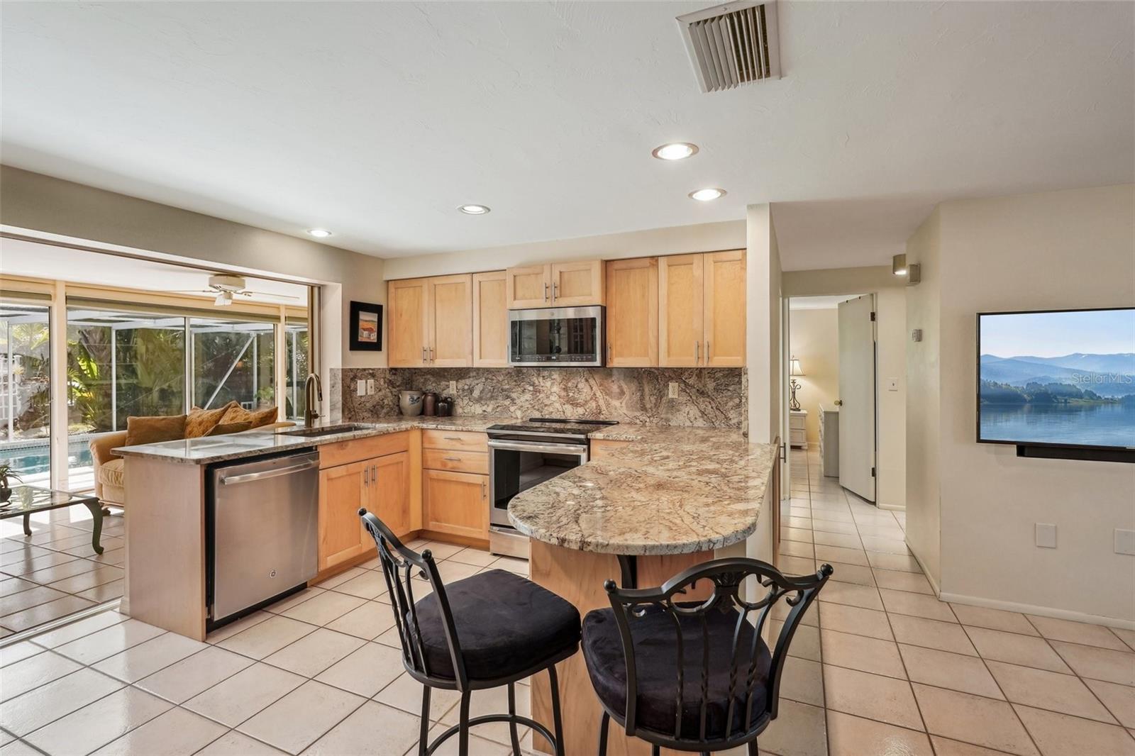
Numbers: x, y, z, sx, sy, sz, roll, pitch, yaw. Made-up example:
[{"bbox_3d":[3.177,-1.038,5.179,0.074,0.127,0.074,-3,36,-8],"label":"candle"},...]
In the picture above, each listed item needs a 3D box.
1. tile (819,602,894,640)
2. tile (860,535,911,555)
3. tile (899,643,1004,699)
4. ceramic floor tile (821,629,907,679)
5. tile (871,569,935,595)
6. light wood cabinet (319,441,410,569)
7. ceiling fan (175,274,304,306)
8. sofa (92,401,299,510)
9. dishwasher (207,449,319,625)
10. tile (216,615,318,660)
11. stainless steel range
[{"bbox_3d":[1.550,1.315,2.734,0.331,0.012,0.331,0,1,24],"label":"tile"},{"bbox_3d":[2.433,1.282,3.851,0.305,0.010,0.331,0,1,25],"label":"tile"},{"bbox_3d":[1.692,1.303,2.245,0.330,0.010,0.330,0,1,24],"label":"tile"},{"bbox_3d":[1.399,1.313,2.404,0.331,0.010,0.331,0,1,25],"label":"ceramic floor tile"},{"bbox_3d":[2.160,1.303,3.221,0.331,0.012,0.331,0,1,24],"label":"tile"},{"bbox_3d":[-1.651,0.819,3.627,0.615,0.795,0.800,0,1,24],"label":"light wood cabinet"},{"bbox_3d":[-3.416,-0.882,5.076,1.250,0.320,1.250,0,1,24],"label":"ceiling fan"},{"bbox_3d":[-3.501,0.816,4.745,1.600,0.880,0.950,0,1,24],"label":"sofa"},{"bbox_3d":[-1.895,0.876,2.919,0.625,0.860,0.605,0,1,23],"label":"dishwasher"},{"bbox_3d":[-1.537,1.332,2.598,0.331,0.012,0.331,0,1,24],"label":"tile"},{"bbox_3d":[-0.086,0.820,3.750,0.760,0.930,0.690,0,1,23],"label":"stainless steel range"}]

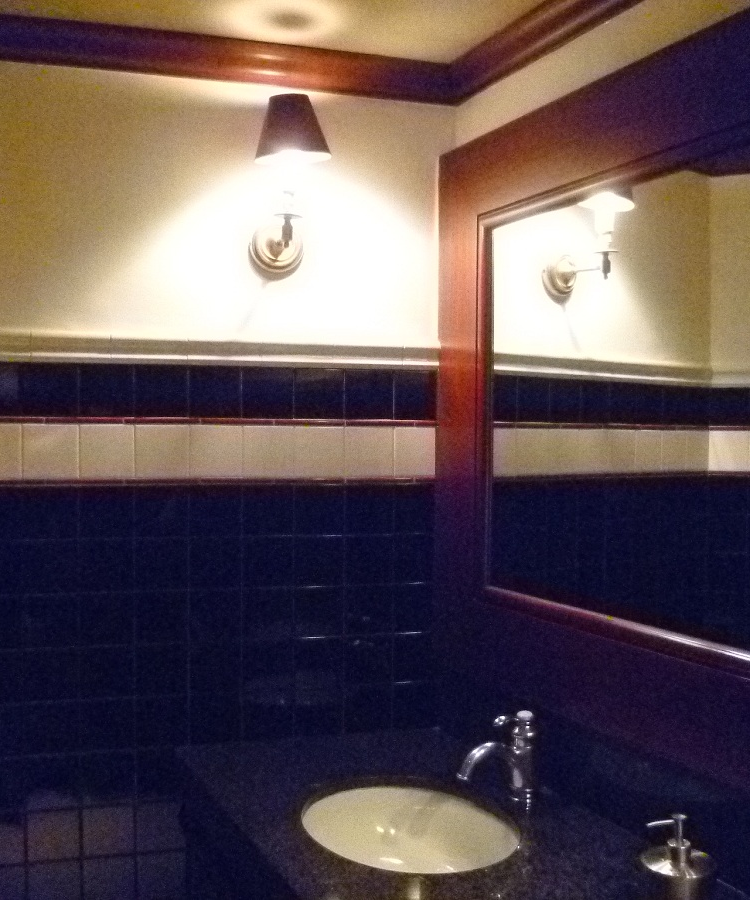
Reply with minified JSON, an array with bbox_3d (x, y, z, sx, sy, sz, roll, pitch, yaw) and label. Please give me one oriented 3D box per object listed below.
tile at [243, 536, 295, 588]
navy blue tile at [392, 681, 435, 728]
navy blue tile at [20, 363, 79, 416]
[{"bbox_3d":[-0.229,0.238,2.068,0.108,0.108,0.010,0,1,-13],"label":"tile"},{"bbox_3d":[0.089,0.569,2.151,0.100,0.107,0.009,0,1,-12],"label":"navy blue tile"},{"bbox_3d":[-0.654,-0.120,1.964,0.108,0.105,0.009,0,1,-12],"label":"navy blue tile"}]

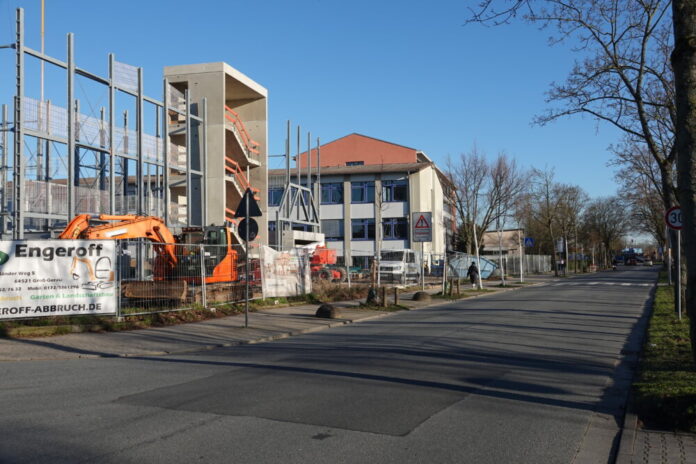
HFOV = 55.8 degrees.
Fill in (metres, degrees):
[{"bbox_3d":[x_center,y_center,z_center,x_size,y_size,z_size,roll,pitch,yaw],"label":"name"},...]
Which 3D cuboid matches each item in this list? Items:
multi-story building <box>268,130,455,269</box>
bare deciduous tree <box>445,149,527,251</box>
[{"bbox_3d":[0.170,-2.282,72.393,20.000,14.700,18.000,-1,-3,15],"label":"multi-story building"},{"bbox_3d":[12.300,-1.650,58.000,7.200,11.300,7.000,0,-2,0],"label":"bare deciduous tree"}]

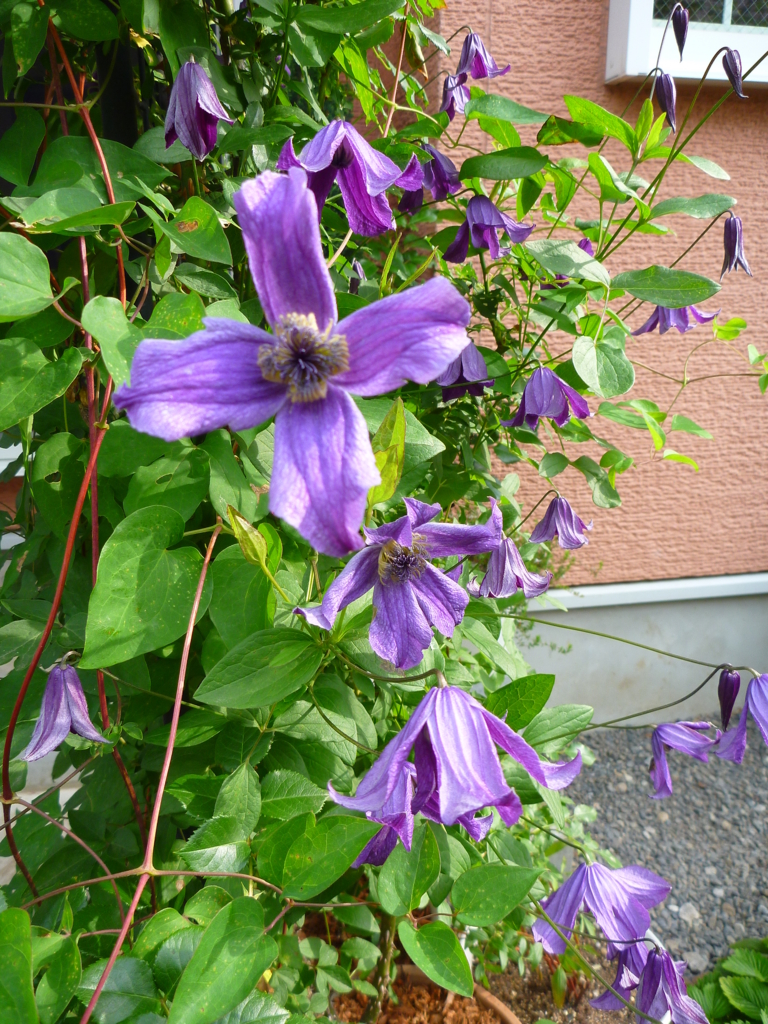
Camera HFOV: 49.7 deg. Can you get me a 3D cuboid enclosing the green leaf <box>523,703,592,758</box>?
[{"bbox_3d":[0.111,0.140,0.530,0.054,0.012,0.034,-25,56,-10],"label":"green leaf"}]

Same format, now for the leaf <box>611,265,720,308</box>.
[{"bbox_3d":[0.207,-0.166,0.610,0.081,0.042,0.012,-6,-29,13],"label":"leaf"}]

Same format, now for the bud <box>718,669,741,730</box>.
[{"bbox_3d":[0.242,0.131,0.580,0.015,0.043,0.015,0,14,0],"label":"bud"}]

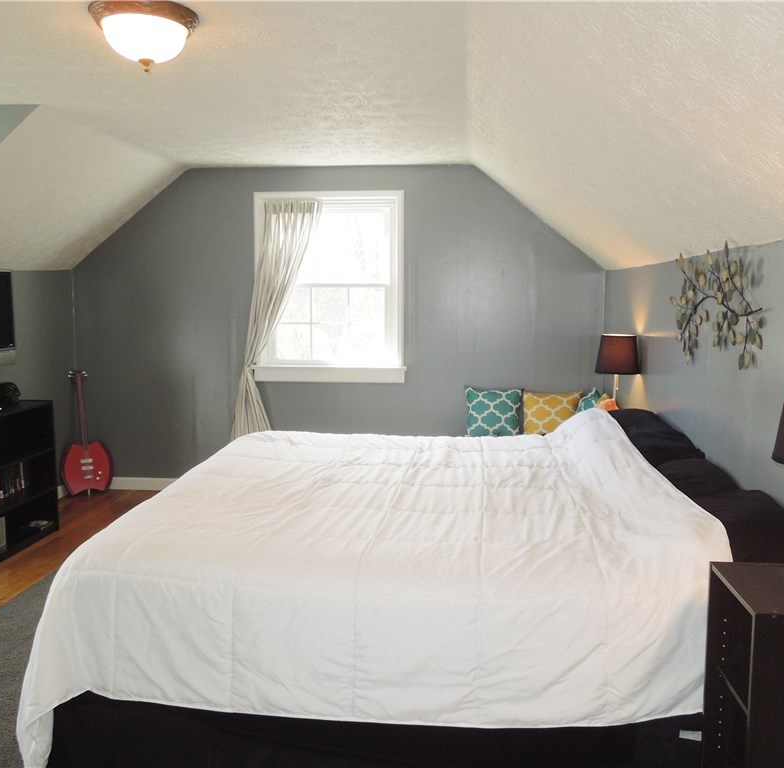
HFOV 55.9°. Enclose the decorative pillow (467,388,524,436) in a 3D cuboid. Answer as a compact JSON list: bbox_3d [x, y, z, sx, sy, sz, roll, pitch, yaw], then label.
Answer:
[{"bbox_3d":[0.676,0.202,4.865,0.368,0.364,0.130,1,-5,5],"label":"decorative pillow"}]

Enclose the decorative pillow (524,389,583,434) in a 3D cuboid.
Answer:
[{"bbox_3d":[1.049,0.210,4.846,0.389,0.368,0.130,1,-5,5],"label":"decorative pillow"}]

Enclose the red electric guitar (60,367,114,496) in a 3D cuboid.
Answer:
[{"bbox_3d":[-2.143,0.346,5.197,0.361,0.896,0.075,-5,-1,-25],"label":"red electric guitar"}]

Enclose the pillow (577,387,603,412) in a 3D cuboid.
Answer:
[{"bbox_3d":[1.267,0.230,4.716,0.130,0.368,0.361,14,-3,-36],"label":"pillow"}]

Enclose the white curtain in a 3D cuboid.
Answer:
[{"bbox_3d":[-0.786,-0.277,5.070,0.632,1.946,0.120,1,7,5],"label":"white curtain"}]

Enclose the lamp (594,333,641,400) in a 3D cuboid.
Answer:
[{"bbox_3d":[1.170,-0.004,3.841,0.227,0.496,0.227,1,7,5],"label":"lamp"}]

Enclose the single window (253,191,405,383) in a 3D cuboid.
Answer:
[{"bbox_3d":[-0.433,-0.656,5.085,1.042,1.300,0.120,1,7,5],"label":"single window"}]

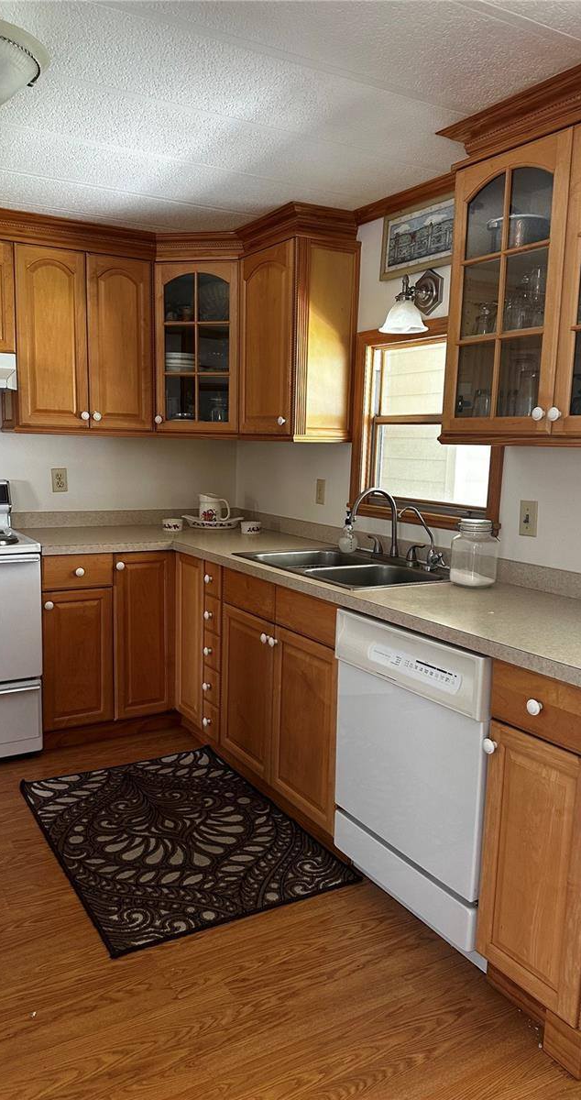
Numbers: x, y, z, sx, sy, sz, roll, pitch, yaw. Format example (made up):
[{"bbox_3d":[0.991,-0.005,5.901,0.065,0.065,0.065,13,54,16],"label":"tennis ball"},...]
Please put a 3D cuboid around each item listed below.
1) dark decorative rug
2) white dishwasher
[{"bbox_3d":[-0.422,0.964,2.673,0.789,0.010,1.169,-3,9,-31],"label":"dark decorative rug"},{"bbox_3d":[0.536,0.620,2.248,0.600,0.857,0.605,-3,9,-30],"label":"white dishwasher"}]

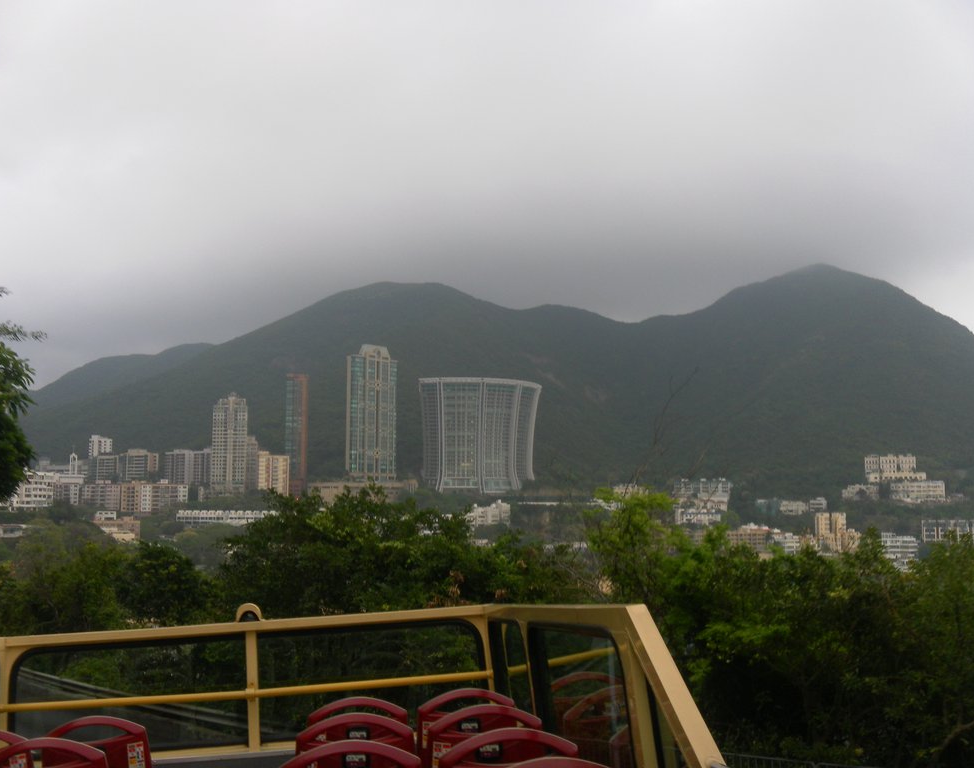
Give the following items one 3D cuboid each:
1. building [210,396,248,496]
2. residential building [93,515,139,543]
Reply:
[{"bbox_3d":[-217.400,51.340,875.000,27.600,85.400,25.000,1,-5,-6],"label":"building"},{"bbox_3d":[-253.890,98.740,710.000,27.700,21.000,20.000,1,-5,-8],"label":"residential building"}]

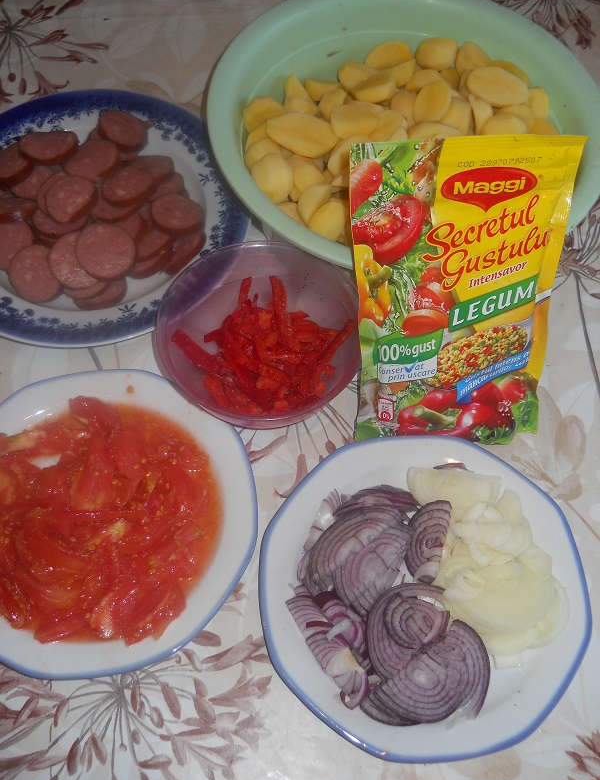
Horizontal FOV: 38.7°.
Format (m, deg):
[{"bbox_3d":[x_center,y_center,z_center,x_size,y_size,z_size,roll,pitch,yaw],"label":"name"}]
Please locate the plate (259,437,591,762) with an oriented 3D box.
[{"bbox_3d":[0.078,0.127,0.548,0.205,0.023,0.205,-3,62,-2],"label":"plate"}]

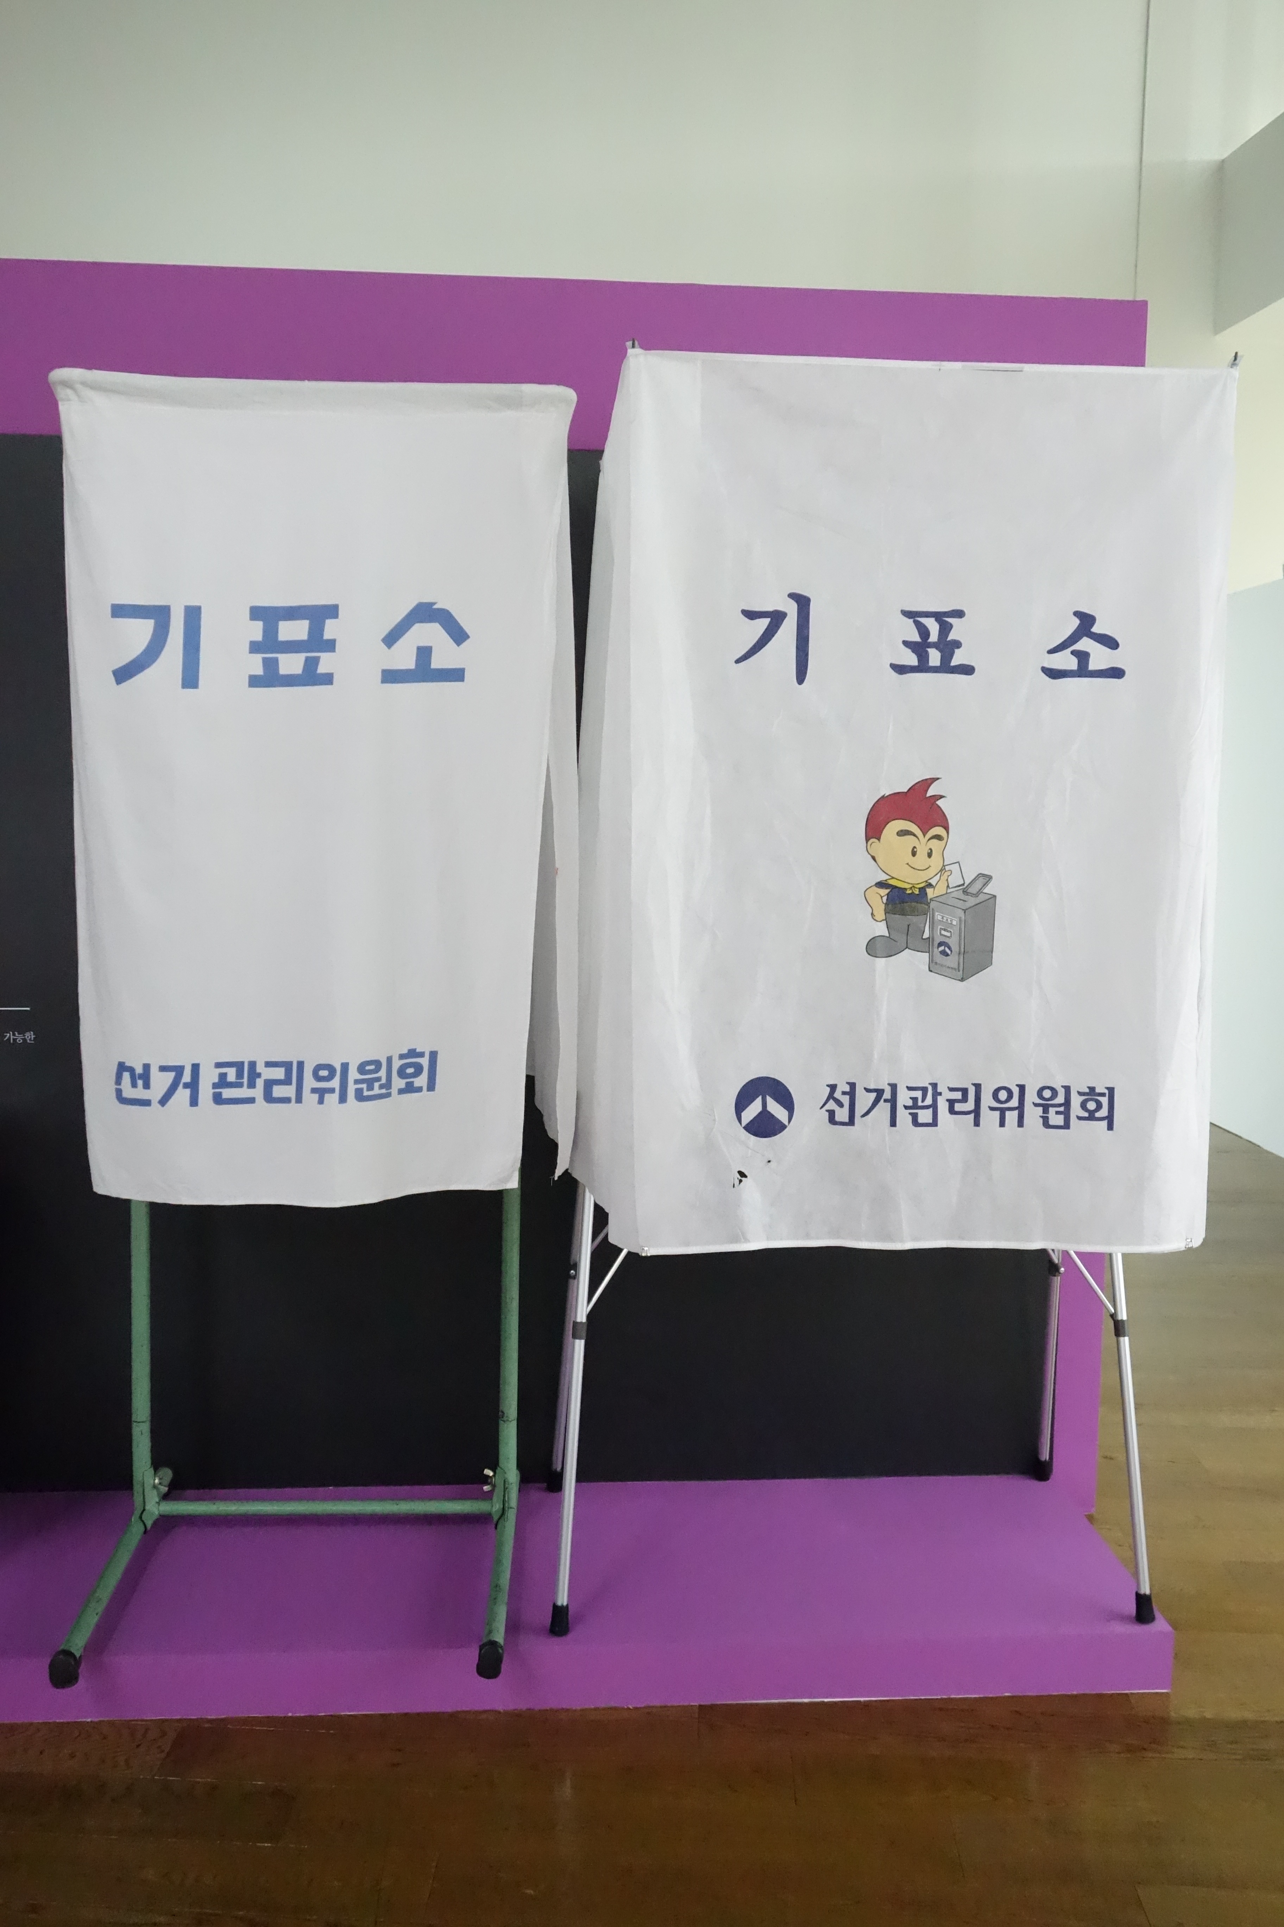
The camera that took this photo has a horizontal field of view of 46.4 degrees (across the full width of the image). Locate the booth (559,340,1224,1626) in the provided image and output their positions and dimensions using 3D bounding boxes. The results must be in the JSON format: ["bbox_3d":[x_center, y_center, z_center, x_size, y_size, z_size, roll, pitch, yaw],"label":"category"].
[{"bbox_3d":[0.342,0.085,2.482,0.976,1.915,0.642,0,6,-4],"label":"booth"}]

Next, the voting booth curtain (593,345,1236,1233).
[{"bbox_3d":[0.368,-0.231,2.442,0.933,1.273,0.629,0,6,-4],"label":"voting booth curtain"}]

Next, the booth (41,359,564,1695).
[{"bbox_3d":[-0.501,0.106,2.416,0.757,1.867,0.616,0,6,-4],"label":"booth"}]

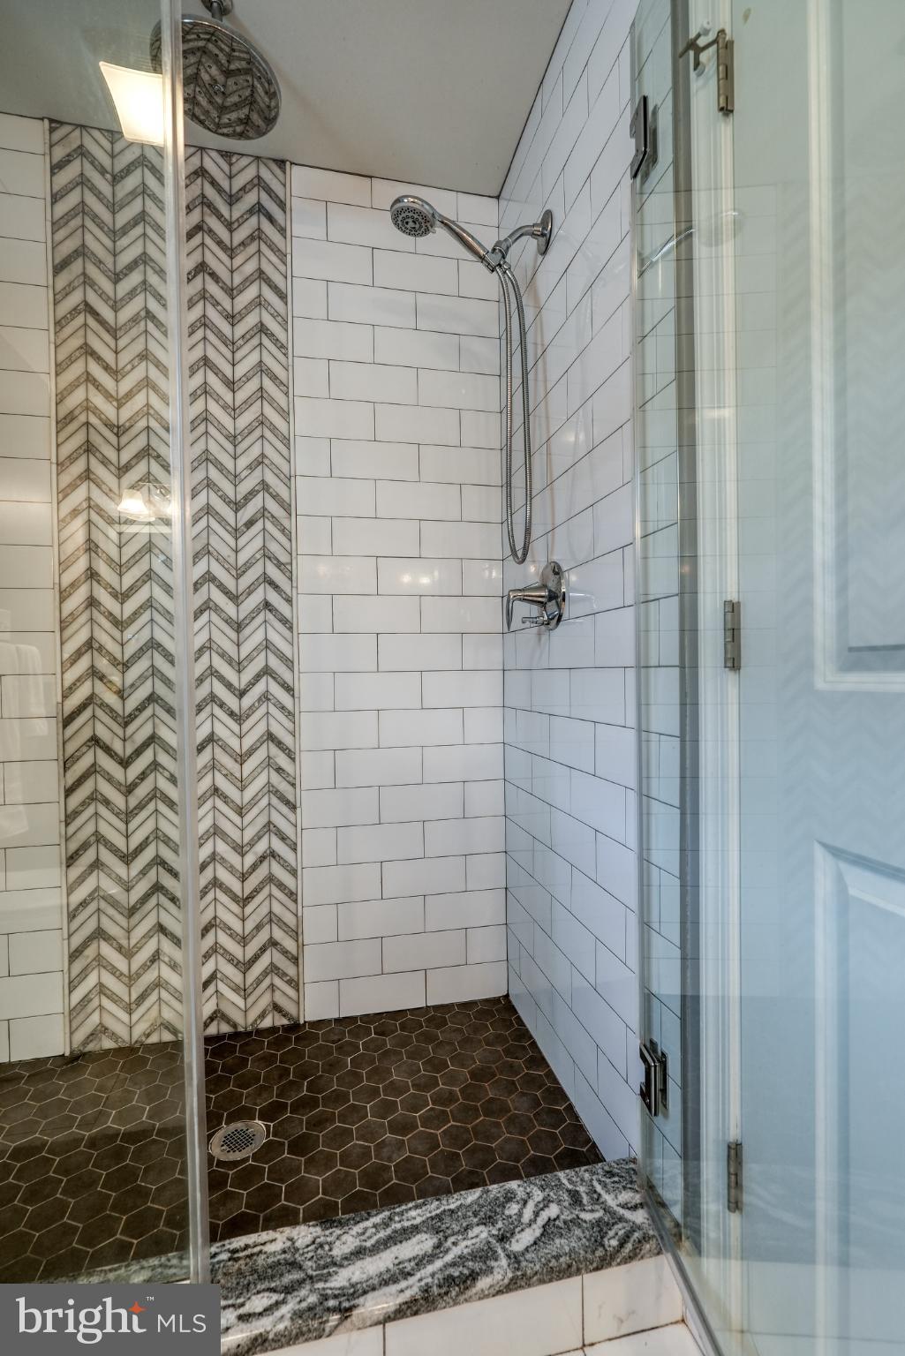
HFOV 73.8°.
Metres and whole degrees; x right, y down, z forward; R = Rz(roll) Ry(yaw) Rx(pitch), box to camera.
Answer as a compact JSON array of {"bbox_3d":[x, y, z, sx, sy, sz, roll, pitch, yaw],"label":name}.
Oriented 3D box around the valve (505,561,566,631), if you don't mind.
[{"bbox_3d":[0.179,-0.189,1.398,0.112,0.159,0.162,-1,1,-13],"label":"valve"}]

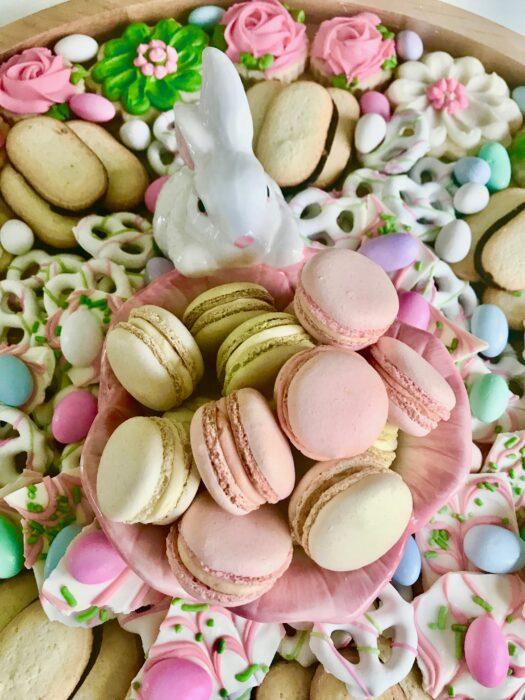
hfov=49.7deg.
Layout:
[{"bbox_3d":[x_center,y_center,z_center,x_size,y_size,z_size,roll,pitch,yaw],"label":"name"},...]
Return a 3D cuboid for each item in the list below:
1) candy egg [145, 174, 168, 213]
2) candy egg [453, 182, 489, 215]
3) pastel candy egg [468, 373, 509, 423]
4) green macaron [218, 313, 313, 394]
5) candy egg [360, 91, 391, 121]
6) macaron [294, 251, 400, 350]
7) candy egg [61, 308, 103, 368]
[{"bbox_3d":[-0.050,-0.080,0.288,0.017,0.017,0.025,21,60,10],"label":"candy egg"},{"bbox_3d":[0.108,-0.079,0.294,0.023,0.016,0.016,-26,66,-20],"label":"candy egg"},{"bbox_3d":[0.098,0.021,0.245,0.016,0.016,0.024,22,61,10],"label":"pastel candy egg"},{"bbox_3d":[0.004,0.005,0.247,0.045,0.045,0.026,-22,62,-12],"label":"green macaron"},{"bbox_3d":[0.065,-0.139,0.325,0.017,0.017,0.027,0,63,0],"label":"candy egg"},{"bbox_3d":[0.037,-0.023,0.252,0.045,0.025,0.045,9,58,-15],"label":"macaron"},{"bbox_3d":[-0.077,-0.005,0.242,0.018,0.018,0.025,-4,68,-2],"label":"candy egg"}]

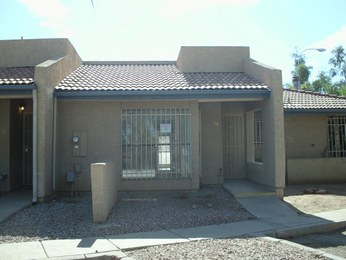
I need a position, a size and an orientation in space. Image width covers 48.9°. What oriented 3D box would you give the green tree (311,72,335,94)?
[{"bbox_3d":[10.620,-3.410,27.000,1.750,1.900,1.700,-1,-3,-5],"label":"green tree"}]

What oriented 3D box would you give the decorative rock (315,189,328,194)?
[{"bbox_3d":[4.175,1.737,10.700,0.370,0.120,0.280,-1,-3,-5],"label":"decorative rock"}]

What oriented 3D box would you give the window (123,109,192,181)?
[{"bbox_3d":[-0.443,0.365,10.141,1.854,1.859,0.120,-1,-3,-5],"label":"window"}]

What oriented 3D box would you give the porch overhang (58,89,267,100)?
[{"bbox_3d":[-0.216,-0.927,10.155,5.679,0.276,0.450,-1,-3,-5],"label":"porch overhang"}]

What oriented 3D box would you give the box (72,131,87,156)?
[{"bbox_3d":[-2.466,0.380,10.140,0.376,0.667,0.130,-1,-3,-5],"label":"box"}]

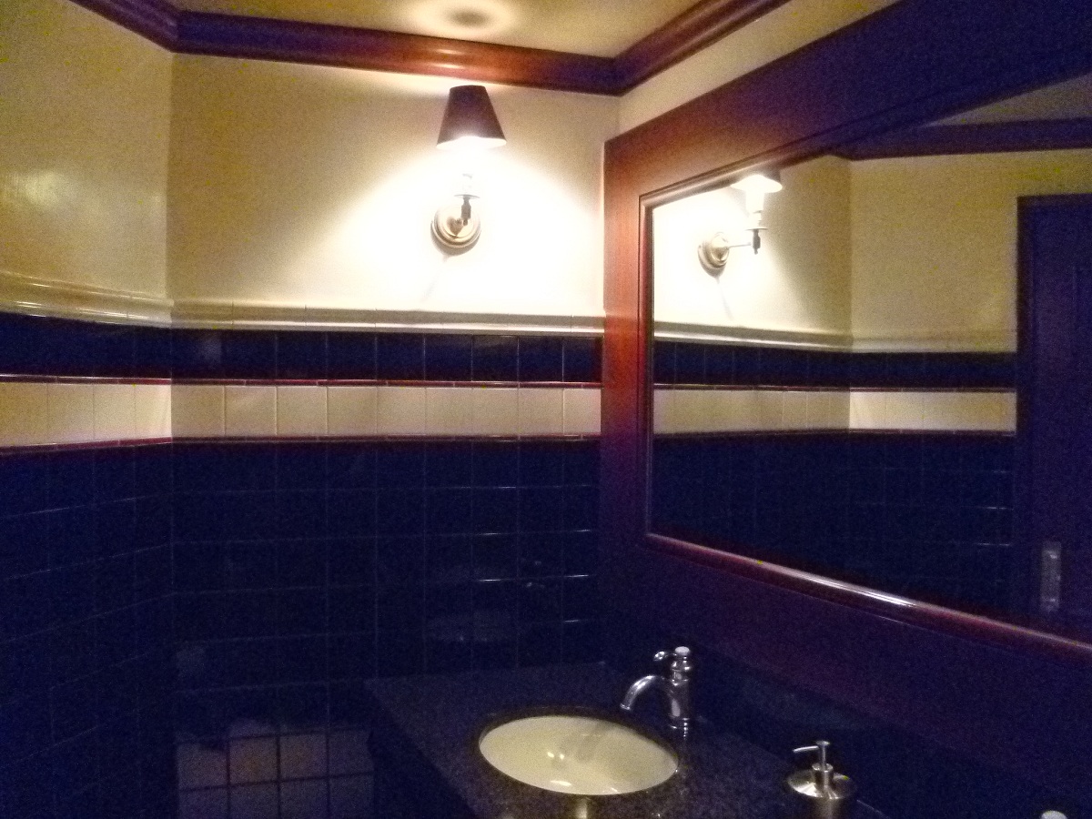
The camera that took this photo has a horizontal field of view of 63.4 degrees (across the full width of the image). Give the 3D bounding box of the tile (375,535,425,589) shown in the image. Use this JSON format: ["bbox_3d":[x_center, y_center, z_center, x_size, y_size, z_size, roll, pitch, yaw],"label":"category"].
[{"bbox_3d":[-0.336,0.348,2.045,0.108,0.108,0.009,0,1,-12],"label":"tile"}]

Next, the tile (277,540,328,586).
[{"bbox_3d":[-0.552,0.350,2.008,0.107,0.107,0.009,0,1,-12],"label":"tile"}]

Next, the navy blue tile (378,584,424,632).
[{"bbox_3d":[-0.336,0.458,2.047,0.108,0.108,0.009,0,1,-12],"label":"navy blue tile"}]

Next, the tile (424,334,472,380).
[{"bbox_3d":[-0.228,-0.121,2.064,0.108,0.108,0.010,0,1,-13],"label":"tile"}]

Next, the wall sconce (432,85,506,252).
[{"bbox_3d":[-0.171,-0.534,1.954,0.152,0.328,0.220,0,1,-13],"label":"wall sconce"}]

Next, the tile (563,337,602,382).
[{"bbox_3d":[0.092,-0.120,2.134,0.100,0.107,0.009,0,1,-12],"label":"tile"}]

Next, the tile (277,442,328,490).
[{"bbox_3d":[-0.550,0.129,1.994,0.108,0.108,0.009,0,1,-12],"label":"tile"}]

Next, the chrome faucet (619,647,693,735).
[{"bbox_3d":[0.213,0.545,1.699,0.160,0.161,0.050,0,1,-25],"label":"chrome faucet"}]

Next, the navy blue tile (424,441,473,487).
[{"bbox_3d":[-0.227,0.129,2.057,0.108,0.107,0.009,0,1,-12],"label":"navy blue tile"}]

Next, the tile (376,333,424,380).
[{"bbox_3d":[-0.335,-0.121,2.040,0.108,0.108,0.010,0,1,-13],"label":"tile"}]

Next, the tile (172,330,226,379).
[{"bbox_3d":[-0.763,-0.122,1.942,0.108,0.108,0.009,0,1,-12],"label":"tile"}]

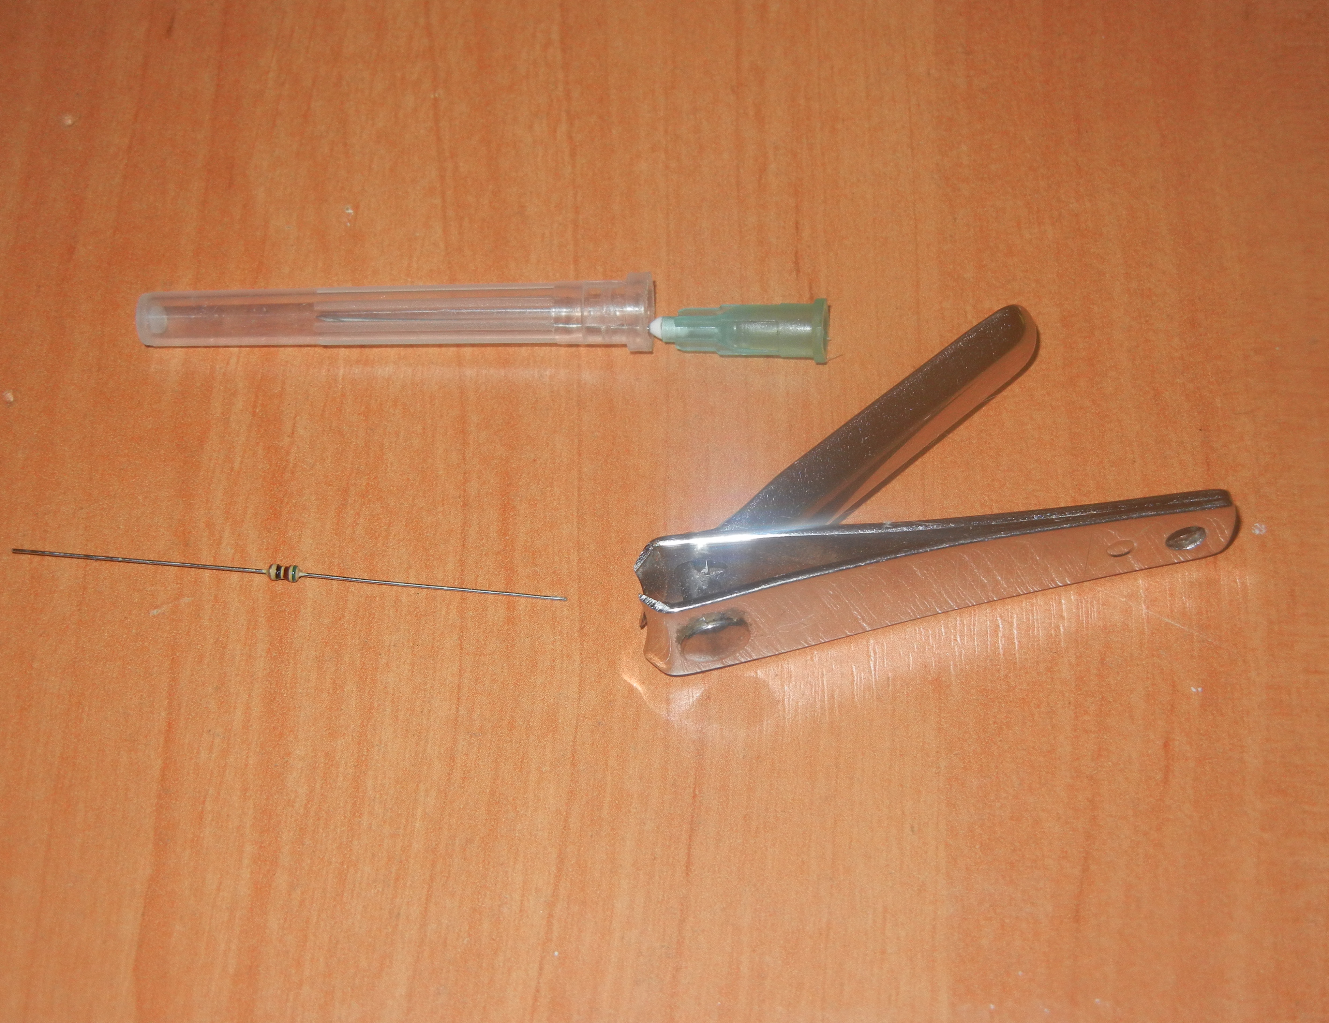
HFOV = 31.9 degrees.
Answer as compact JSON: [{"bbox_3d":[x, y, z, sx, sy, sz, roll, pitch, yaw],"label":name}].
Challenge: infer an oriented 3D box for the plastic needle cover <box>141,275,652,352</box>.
[{"bbox_3d":[-0.031,-0.022,0.264,0.059,0.009,0.009,-1,56,1],"label":"plastic needle cover"}]

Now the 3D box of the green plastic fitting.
[{"bbox_3d":[0.008,-0.021,0.263,0.020,0.007,0.007,1,56,1],"label":"green plastic fitting"}]

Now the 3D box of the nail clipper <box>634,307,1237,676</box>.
[{"bbox_3d":[0.026,-0.005,0.248,0.065,0.014,0.031,-12,57,-8],"label":"nail clipper"}]

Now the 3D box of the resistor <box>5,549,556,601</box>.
[{"bbox_3d":[-0.040,0.007,0.248,0.060,0.002,0.002,5,56,3],"label":"resistor"}]

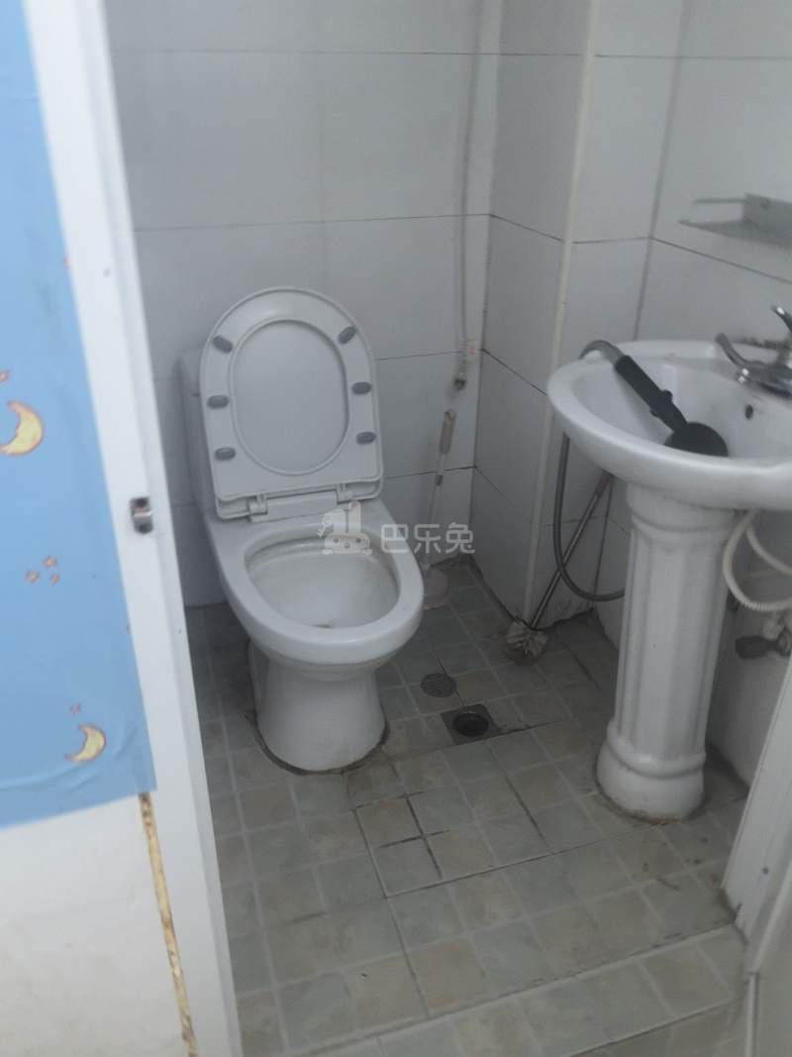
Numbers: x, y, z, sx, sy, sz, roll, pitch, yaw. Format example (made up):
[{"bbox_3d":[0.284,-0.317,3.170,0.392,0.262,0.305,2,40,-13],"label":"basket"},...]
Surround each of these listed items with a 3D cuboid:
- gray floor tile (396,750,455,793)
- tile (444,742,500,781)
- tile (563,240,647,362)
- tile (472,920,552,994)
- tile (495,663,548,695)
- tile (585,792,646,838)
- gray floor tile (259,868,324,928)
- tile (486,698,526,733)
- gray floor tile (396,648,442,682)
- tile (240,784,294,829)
[{"bbox_3d":[0.057,0.465,1.573,0.093,0.010,0.093,-8,31,-15],"label":"gray floor tile"},{"bbox_3d":[0.146,0.453,1.596,0.093,0.010,0.093,-8,31,-15],"label":"tile"},{"bbox_3d":[0.408,-0.421,1.656,0.176,0.303,0.010,-9,31,-17],"label":"tile"},{"bbox_3d":[0.173,0.647,1.245,0.096,0.010,0.096,-8,29,-16],"label":"tile"},{"bbox_3d":[0.278,0.334,1.816,0.093,0.010,0.093,-8,30,-15],"label":"tile"},{"bbox_3d":[0.404,0.521,1.512,0.101,0.010,0.099,-8,29,-16],"label":"tile"},{"bbox_3d":[-0.172,0.598,1.338,0.093,0.010,0.093,-8,31,-15],"label":"gray floor tile"},{"bbox_3d":[0.227,0.390,1.706,0.055,0.010,0.096,-8,30,-15],"label":"tile"},{"bbox_3d":[0.059,0.310,1.842,0.095,0.010,0.095,-8,30,-15],"label":"gray floor tile"},{"bbox_3d":[-0.235,0.511,1.509,0.092,0.010,0.092,-8,29,-15],"label":"tile"}]

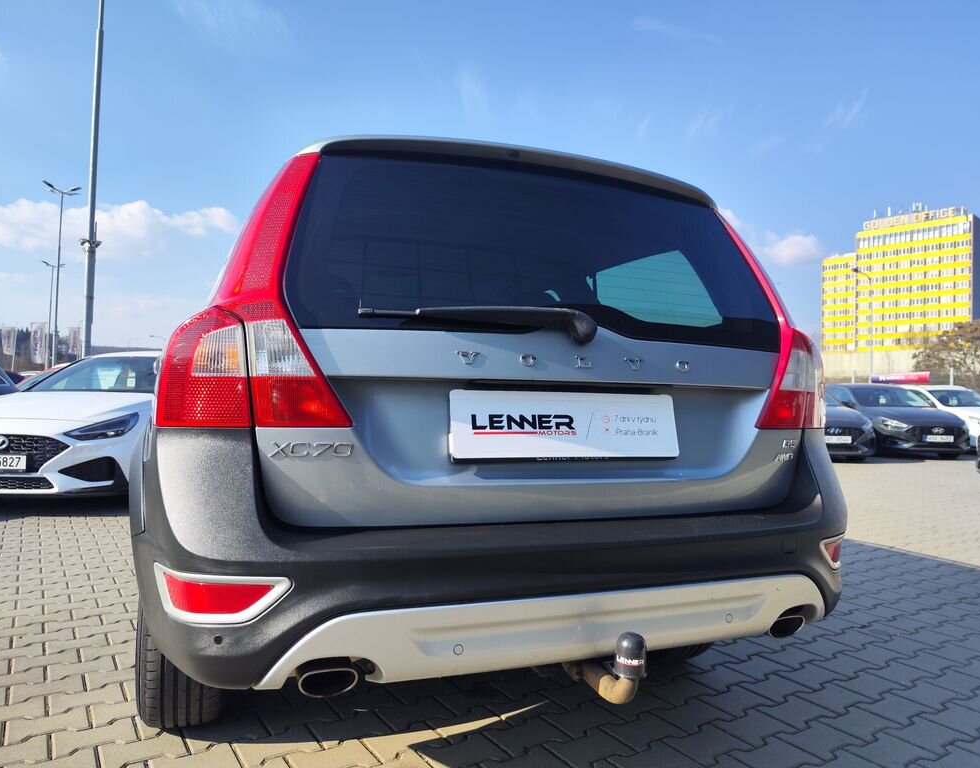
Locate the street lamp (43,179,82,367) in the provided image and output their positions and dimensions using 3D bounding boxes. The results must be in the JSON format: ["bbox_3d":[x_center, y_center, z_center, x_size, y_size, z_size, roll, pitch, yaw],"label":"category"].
[{"bbox_3d":[-15.969,-3.032,25.113,1.250,8.766,1.200,3,-2,-33],"label":"street lamp"}]

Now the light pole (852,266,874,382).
[{"bbox_3d":[20.890,-1.913,38.121,1.300,9.262,0.300,2,-2,-27],"label":"light pole"}]

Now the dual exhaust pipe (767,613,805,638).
[{"bbox_3d":[0.648,0.548,1.589,0.100,0.062,0.140,1,-2,-20],"label":"dual exhaust pipe"}]

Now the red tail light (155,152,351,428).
[{"bbox_3d":[-0.464,-0.207,1.323,0.360,0.585,0.270,1,-2,-20],"label":"red tail light"}]

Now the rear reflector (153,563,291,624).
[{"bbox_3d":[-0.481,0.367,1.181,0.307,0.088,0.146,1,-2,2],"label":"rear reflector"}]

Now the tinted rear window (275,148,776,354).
[{"bbox_3d":[0.156,-0.295,1.514,1.185,0.439,0.115,1,-26,-20],"label":"tinted rear window"}]

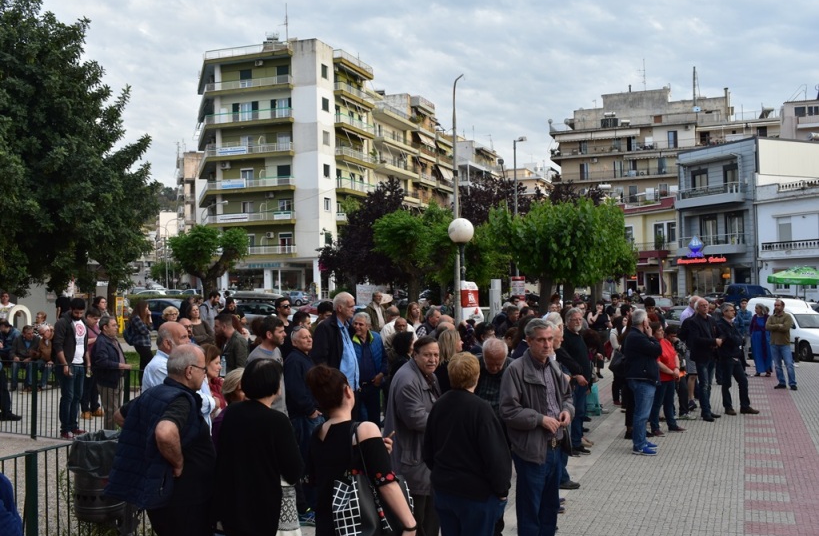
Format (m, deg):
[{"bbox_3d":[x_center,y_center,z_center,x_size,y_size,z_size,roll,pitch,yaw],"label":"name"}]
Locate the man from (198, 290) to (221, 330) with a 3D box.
[{"bbox_3d":[-3.882,1.369,15.986,0.360,1.780,0.520,-1,-1,24],"label":"man"}]

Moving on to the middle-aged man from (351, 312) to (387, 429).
[{"bbox_3d":[-0.450,1.306,8.375,0.540,1.700,0.360,-1,-2,6],"label":"middle-aged man"}]

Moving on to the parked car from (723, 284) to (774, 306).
[{"bbox_3d":[19.454,1.905,45.980,4.500,1.900,1.800,-1,-1,8],"label":"parked car"}]

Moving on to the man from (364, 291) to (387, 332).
[{"bbox_3d":[-0.542,1.299,14.281,0.500,1.760,0.340,0,-1,-30],"label":"man"}]

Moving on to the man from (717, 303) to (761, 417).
[{"bbox_3d":[5.057,1.398,12.625,0.540,1.730,0.520,1,-2,-33],"label":"man"}]

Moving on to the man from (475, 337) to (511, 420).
[{"bbox_3d":[0.577,1.284,5.627,0.520,1.610,0.400,-1,-2,9],"label":"man"}]

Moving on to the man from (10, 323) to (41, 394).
[{"bbox_3d":[-7.213,1.710,15.382,0.560,1.240,0.720,0,-2,-14],"label":"man"}]

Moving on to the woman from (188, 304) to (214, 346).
[{"bbox_3d":[-3.660,1.453,14.376,0.480,1.640,0.360,1,-2,-39],"label":"woman"}]

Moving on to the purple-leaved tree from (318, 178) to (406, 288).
[{"bbox_3d":[-1.832,-0.386,32.953,3.600,6.200,3.600,0,-1,0],"label":"purple-leaved tree"}]

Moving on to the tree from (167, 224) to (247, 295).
[{"bbox_3d":[-8.057,0.557,32.952,3.050,4.450,3.050,-1,-1,0],"label":"tree"}]

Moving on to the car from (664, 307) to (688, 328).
[{"bbox_3d":[8.889,1.981,26.960,1.750,1.460,4.300,0,-1,-27],"label":"car"}]

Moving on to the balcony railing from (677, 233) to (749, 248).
[{"bbox_3d":[20.300,-1.780,54.900,0.900,0.700,5.700,0,-1,-26],"label":"balcony railing"}]

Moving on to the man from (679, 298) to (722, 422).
[{"bbox_3d":[4.291,1.340,12.074,0.600,1.780,0.450,0,-2,-21],"label":"man"}]

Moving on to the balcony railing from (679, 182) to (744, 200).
[{"bbox_3d":[19.893,-5.086,54.300,0.850,0.750,5.200,0,-1,-27],"label":"balcony railing"}]

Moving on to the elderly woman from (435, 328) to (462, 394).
[{"bbox_3d":[0.349,1.347,7.527,0.340,1.580,0.460,0,-2,-28],"label":"elderly woman"}]

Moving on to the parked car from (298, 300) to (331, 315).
[{"bbox_3d":[-4.157,2.399,46.000,4.200,1.430,1.750,0,-1,-22],"label":"parked car"}]

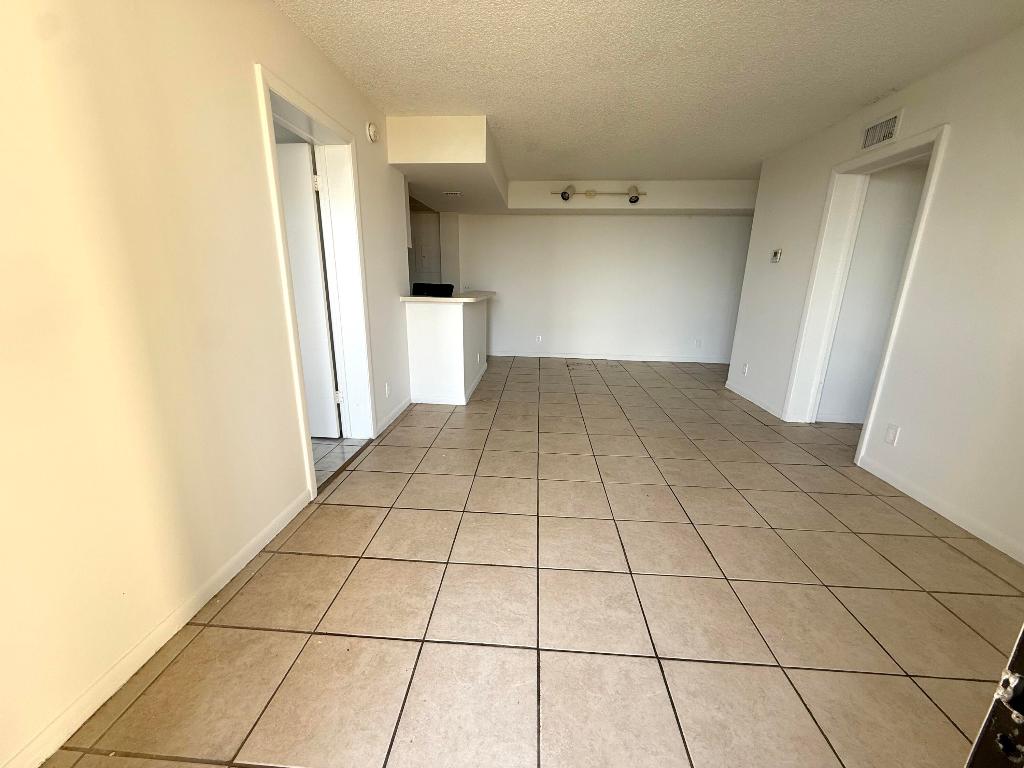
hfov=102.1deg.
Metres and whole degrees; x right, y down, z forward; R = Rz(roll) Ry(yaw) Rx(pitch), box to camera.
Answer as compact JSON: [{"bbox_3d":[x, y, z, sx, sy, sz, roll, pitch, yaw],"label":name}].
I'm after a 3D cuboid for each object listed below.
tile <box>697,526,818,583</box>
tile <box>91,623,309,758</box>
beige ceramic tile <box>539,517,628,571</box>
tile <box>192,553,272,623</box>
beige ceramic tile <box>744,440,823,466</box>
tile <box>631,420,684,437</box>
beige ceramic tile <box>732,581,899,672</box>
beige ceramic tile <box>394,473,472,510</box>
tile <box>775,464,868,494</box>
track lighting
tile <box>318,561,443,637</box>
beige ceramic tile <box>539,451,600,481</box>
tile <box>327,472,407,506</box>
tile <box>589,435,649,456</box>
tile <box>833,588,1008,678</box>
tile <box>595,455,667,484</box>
[{"bbox_3d":[1.147,0.808,1.978,0.402,0.012,0.402,2,15,3],"label":"tile"},{"bbox_3d":[-0.930,0.946,1.304,0.402,0.012,0.402,2,15,3],"label":"tile"},{"bbox_3d":[0.337,0.779,2.023,0.402,0.012,0.402,2,15,3],"label":"beige ceramic tile"},{"bbox_3d":[-1.147,0.839,1.722,0.065,0.012,0.403,2,15,3],"label":"tile"},{"bbox_3d":[2.037,0.521,3.114,0.402,0.012,0.402,2,15,3],"label":"beige ceramic tile"},{"bbox_3d":[1.254,0.389,3.556,0.402,0.012,0.402,2,15,3],"label":"tile"},{"bbox_3d":[1.120,0.912,1.581,0.402,0.012,0.402,2,15,3],"label":"beige ceramic tile"},{"bbox_3d":[-0.450,0.649,2.470,0.403,0.012,0.403,2,15,3],"label":"beige ceramic tile"},{"bbox_3d":[2.009,0.627,2.718,0.402,0.012,0.402,2,15,3],"label":"tile"},{"bbox_3d":[1.086,-2.354,5.137,1.190,0.200,0.170,2,15,3],"label":"track lighting"},{"bbox_3d":[-0.503,0.861,1.684,0.403,0.012,0.403,2,15,3],"label":"tile"},{"bbox_3d":[0.390,0.572,2.817,0.402,0.010,0.402,2,15,3],"label":"beige ceramic tile"},{"bbox_3d":[-0.852,0.633,2.491,0.402,0.012,0.402,2,15,3],"label":"tile"},{"bbox_3d":[0.823,0.482,3.187,0.402,0.010,0.402,2,15,3],"label":"tile"},{"bbox_3d":[1.525,0.927,1.559,0.402,0.012,0.402,2,15,3],"label":"tile"},{"bbox_3d":[0.797,0.587,2.793,0.402,0.010,0.402,2,15,3],"label":"tile"}]

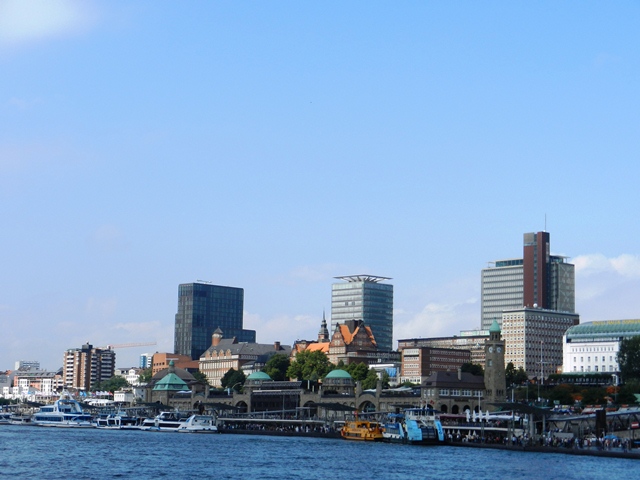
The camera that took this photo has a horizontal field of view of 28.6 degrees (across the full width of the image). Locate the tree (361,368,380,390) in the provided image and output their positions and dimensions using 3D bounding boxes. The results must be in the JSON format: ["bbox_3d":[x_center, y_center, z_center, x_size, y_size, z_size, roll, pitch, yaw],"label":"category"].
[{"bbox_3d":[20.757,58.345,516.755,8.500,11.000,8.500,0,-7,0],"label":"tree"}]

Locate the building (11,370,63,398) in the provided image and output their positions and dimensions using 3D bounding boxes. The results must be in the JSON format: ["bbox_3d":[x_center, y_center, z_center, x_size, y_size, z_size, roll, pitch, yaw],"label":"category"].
[{"bbox_3d":[-193.521,99.951,864.279,34.000,19.000,14.000,-1,-7,11],"label":"building"}]

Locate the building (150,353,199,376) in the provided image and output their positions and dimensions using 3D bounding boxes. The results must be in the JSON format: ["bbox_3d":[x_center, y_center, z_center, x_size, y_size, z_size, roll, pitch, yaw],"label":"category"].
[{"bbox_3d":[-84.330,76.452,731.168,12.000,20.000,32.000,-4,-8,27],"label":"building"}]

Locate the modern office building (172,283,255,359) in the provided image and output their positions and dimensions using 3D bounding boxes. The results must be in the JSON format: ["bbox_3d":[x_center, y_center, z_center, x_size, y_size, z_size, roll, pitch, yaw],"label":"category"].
[{"bbox_3d":[-77.297,67.069,916.774,20.000,68.000,64.000,-6,-9,39],"label":"modern office building"}]

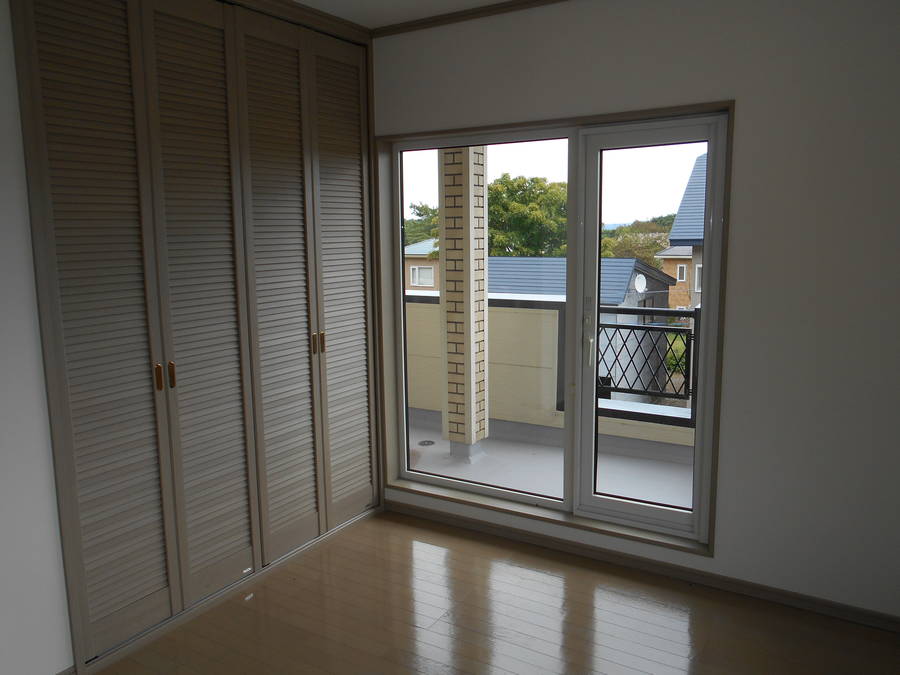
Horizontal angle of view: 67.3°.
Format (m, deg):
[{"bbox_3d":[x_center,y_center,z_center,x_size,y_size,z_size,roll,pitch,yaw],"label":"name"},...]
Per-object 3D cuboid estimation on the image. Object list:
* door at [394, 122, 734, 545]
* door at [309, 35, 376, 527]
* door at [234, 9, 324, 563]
[{"bbox_3d":[0.401,-0.052,3.123,1.600,1.746,0.090,4,10,31],"label":"door"},{"bbox_3d":[-0.514,-0.233,3.285,0.035,2.313,0.395,4,10,31],"label":"door"},{"bbox_3d":[-0.725,-0.180,2.947,0.035,2.312,0.409,4,10,31],"label":"door"}]

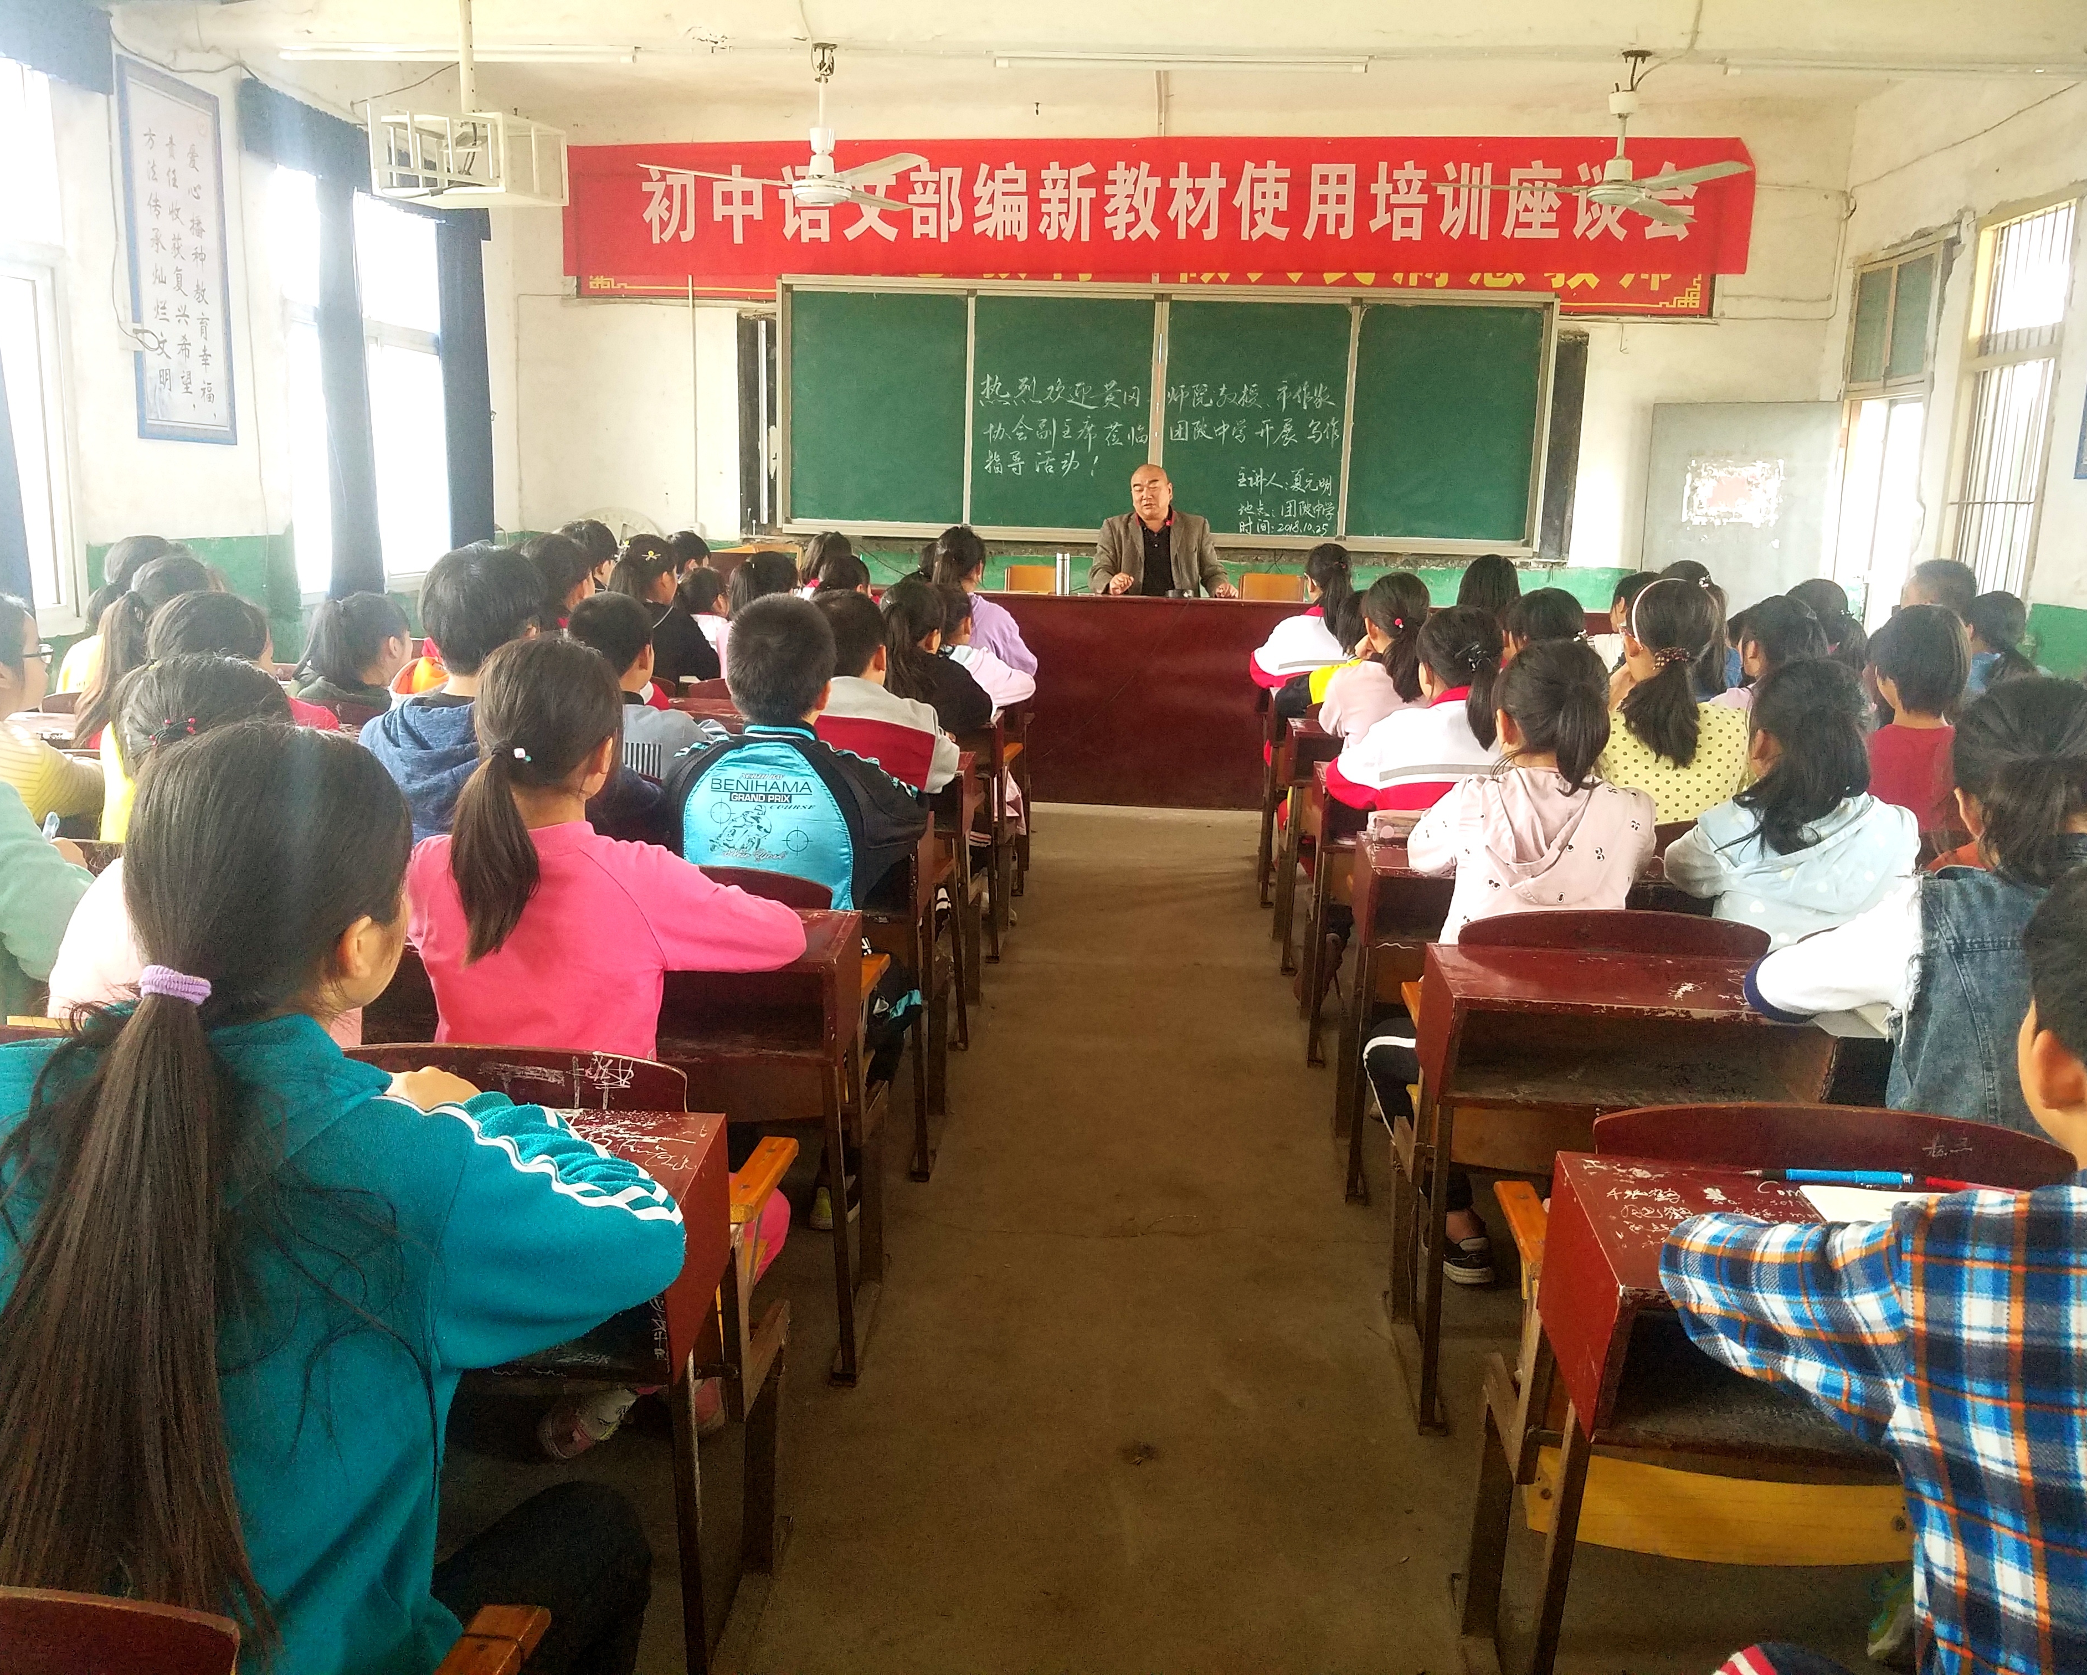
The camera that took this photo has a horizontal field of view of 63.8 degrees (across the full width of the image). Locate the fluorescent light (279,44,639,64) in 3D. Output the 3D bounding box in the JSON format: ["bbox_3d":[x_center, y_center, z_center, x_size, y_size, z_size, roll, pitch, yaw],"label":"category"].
[{"bbox_3d":[-1.962,-2.626,5.630,1.235,0.060,0.060,2,12,3],"label":"fluorescent light"}]

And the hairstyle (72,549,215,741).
[{"bbox_3d":[-2.102,-0.443,3.927,0.200,0.440,0.260,8,13,27],"label":"hairstyle"}]

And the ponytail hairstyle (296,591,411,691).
[{"bbox_3d":[-1.815,-0.512,4.412,0.190,0.250,0.260,6,12,18],"label":"ponytail hairstyle"}]

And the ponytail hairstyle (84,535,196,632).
[{"bbox_3d":[-2.443,-0.680,4.521,0.190,0.250,0.250,9,14,33],"label":"ponytail hairstyle"}]

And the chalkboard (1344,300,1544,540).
[{"bbox_3d":[2.118,-2.158,8.786,1.003,1.191,0.040,2,11,3],"label":"chalkboard"}]

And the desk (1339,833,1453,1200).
[{"bbox_3d":[0.885,0.360,3.388,0.530,0.720,0.400,2,12,3],"label":"desk"}]

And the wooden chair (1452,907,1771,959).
[{"bbox_3d":[0.847,0.473,2.741,0.520,0.820,0.440,3,12,5],"label":"wooden chair"}]

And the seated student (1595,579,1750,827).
[{"bbox_3d":[1.282,0.086,3.595,0.420,1.260,0.620,2,12,0],"label":"seated student"}]

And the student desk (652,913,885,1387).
[{"bbox_3d":[-0.531,0.496,2.590,0.500,0.752,0.420,2,12,-1],"label":"student desk"}]

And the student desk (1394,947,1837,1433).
[{"bbox_3d":[0.818,0.518,2.521,0.506,0.644,0.340,2,11,3],"label":"student desk"}]

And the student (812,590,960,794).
[{"bbox_3d":[-0.389,0.032,3.775,0.450,1.190,0.660,3,12,8],"label":"student"}]

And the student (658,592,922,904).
[{"bbox_3d":[-0.446,0.181,2.970,0.470,1.220,0.660,3,12,7],"label":"student"}]

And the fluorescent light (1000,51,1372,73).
[{"bbox_3d":[0.451,-2.535,5.490,1.235,0.060,0.060,2,12,3],"label":"fluorescent light"}]

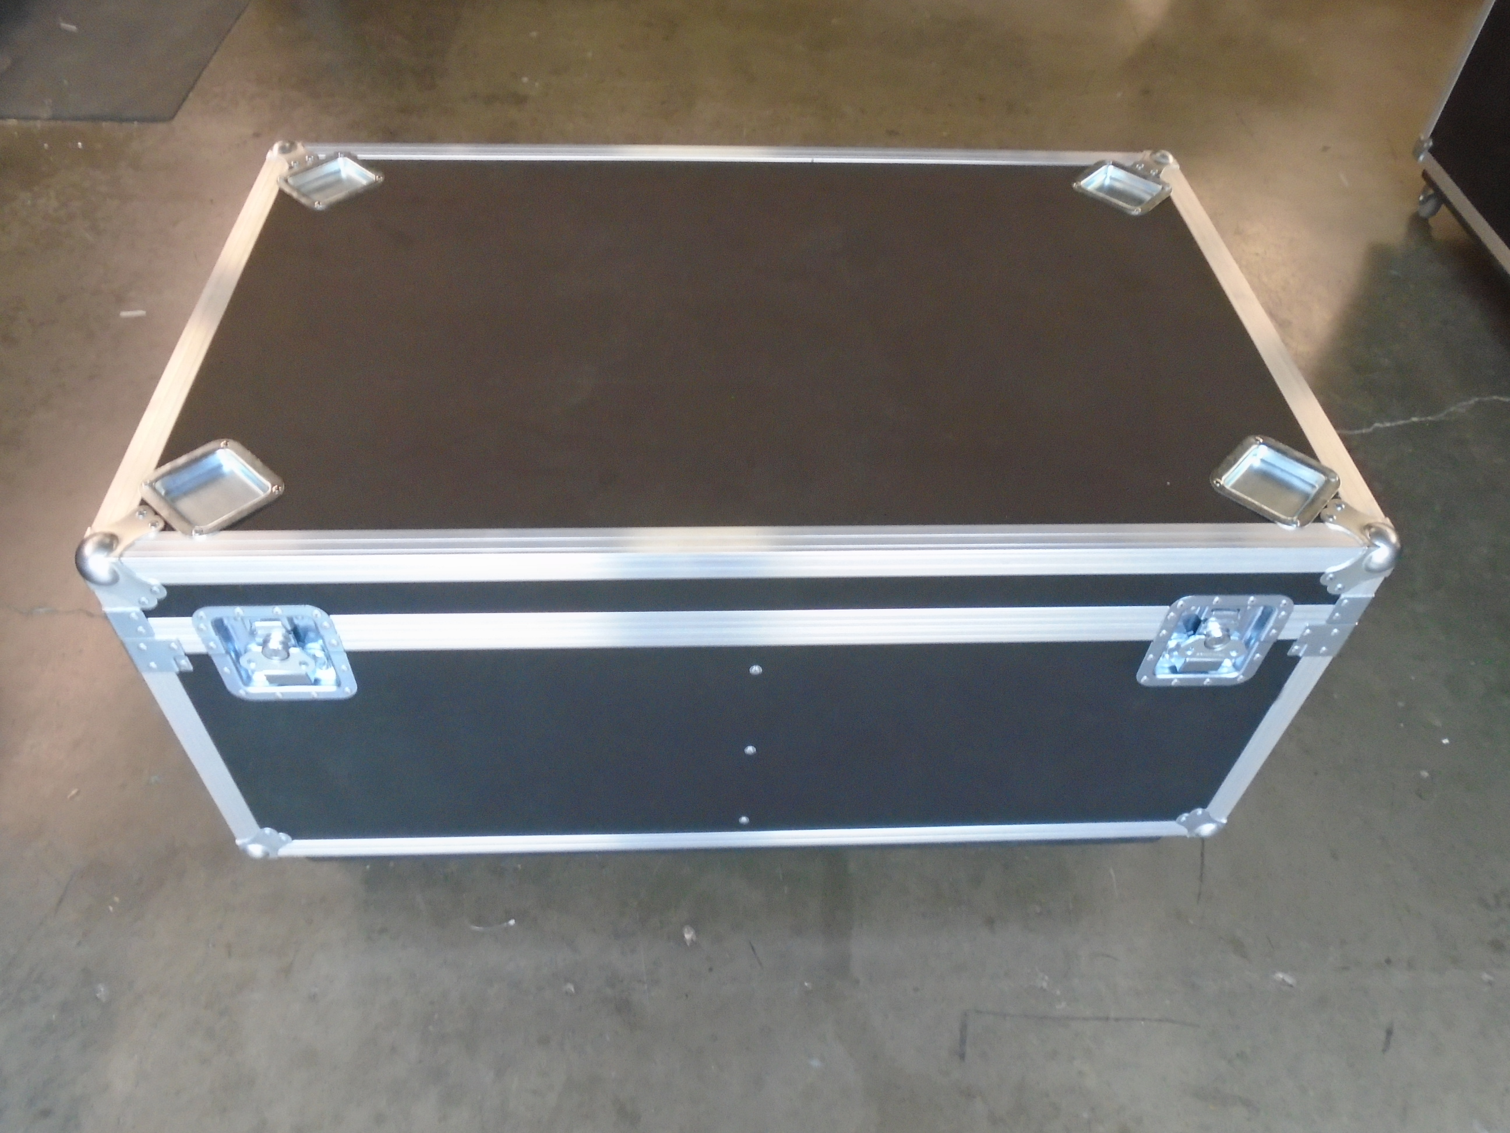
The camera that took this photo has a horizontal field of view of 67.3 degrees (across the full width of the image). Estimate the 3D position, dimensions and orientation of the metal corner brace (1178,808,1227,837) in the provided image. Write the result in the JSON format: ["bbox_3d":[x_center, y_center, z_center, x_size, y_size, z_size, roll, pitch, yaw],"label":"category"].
[{"bbox_3d":[0.488,0.262,1.267,0.056,0.061,0.058,-1,47,-3],"label":"metal corner brace"}]

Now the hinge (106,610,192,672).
[{"bbox_3d":[-0.502,0.053,0.950,0.046,0.081,0.032,-1,47,-3],"label":"hinge"}]

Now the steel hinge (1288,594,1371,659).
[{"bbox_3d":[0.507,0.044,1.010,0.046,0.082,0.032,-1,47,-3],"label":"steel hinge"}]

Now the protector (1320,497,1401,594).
[{"bbox_3d":[0.502,-0.017,0.966,0.059,0.060,0.059,-1,47,-3],"label":"protector"}]

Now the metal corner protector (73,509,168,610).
[{"bbox_3d":[-0.494,-0.007,0.907,0.060,0.061,0.059,-1,47,-3],"label":"metal corner protector"}]

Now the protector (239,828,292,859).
[{"bbox_3d":[-0.511,0.269,1.206,0.054,0.064,0.058,-1,47,-3],"label":"protector"}]

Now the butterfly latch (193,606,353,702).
[{"bbox_3d":[-0.403,0.069,0.966,0.112,0.127,0.021,-1,47,-3],"label":"butterfly latch"}]

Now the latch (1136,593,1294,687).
[{"bbox_3d":[0.409,0.062,1.015,0.113,0.128,0.021,-1,47,-3],"label":"latch"}]

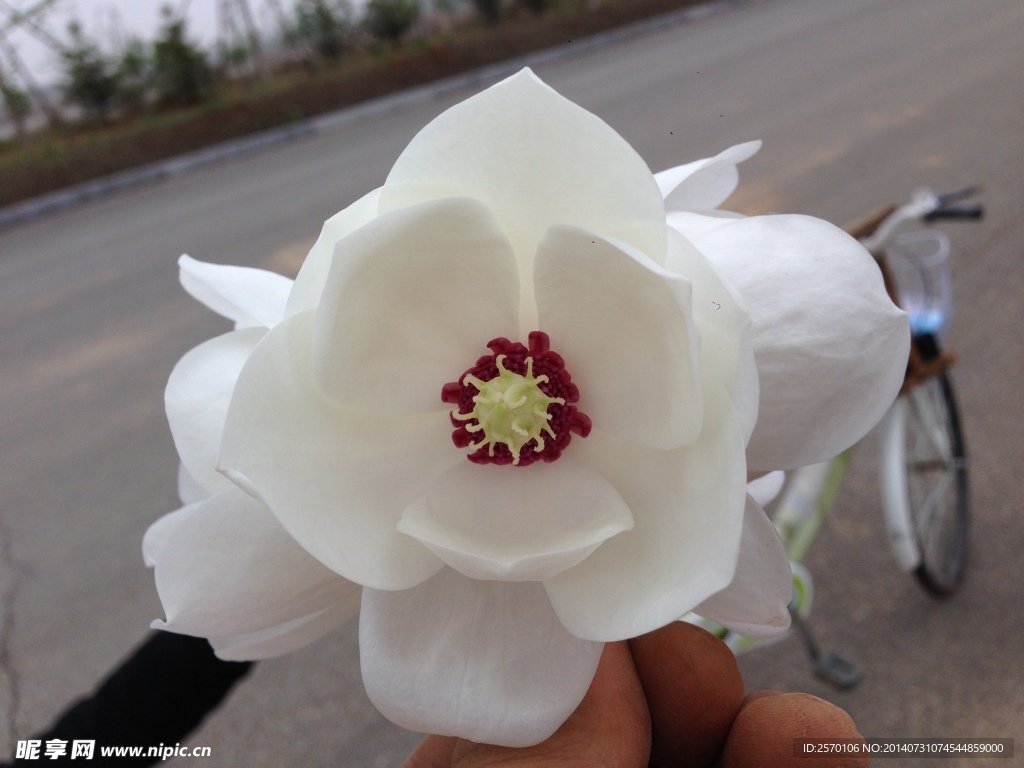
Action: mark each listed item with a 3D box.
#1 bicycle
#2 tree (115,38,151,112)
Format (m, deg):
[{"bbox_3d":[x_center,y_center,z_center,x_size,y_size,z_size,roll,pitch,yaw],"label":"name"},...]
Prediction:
[{"bbox_3d":[0.581,0.187,2.067,1.660,1.050,0.540,-22,24,-29],"label":"bicycle"},{"bbox_3d":[-10.108,-8.190,26.000,0.950,2.000,0.950,-16,22,-16],"label":"tree"}]

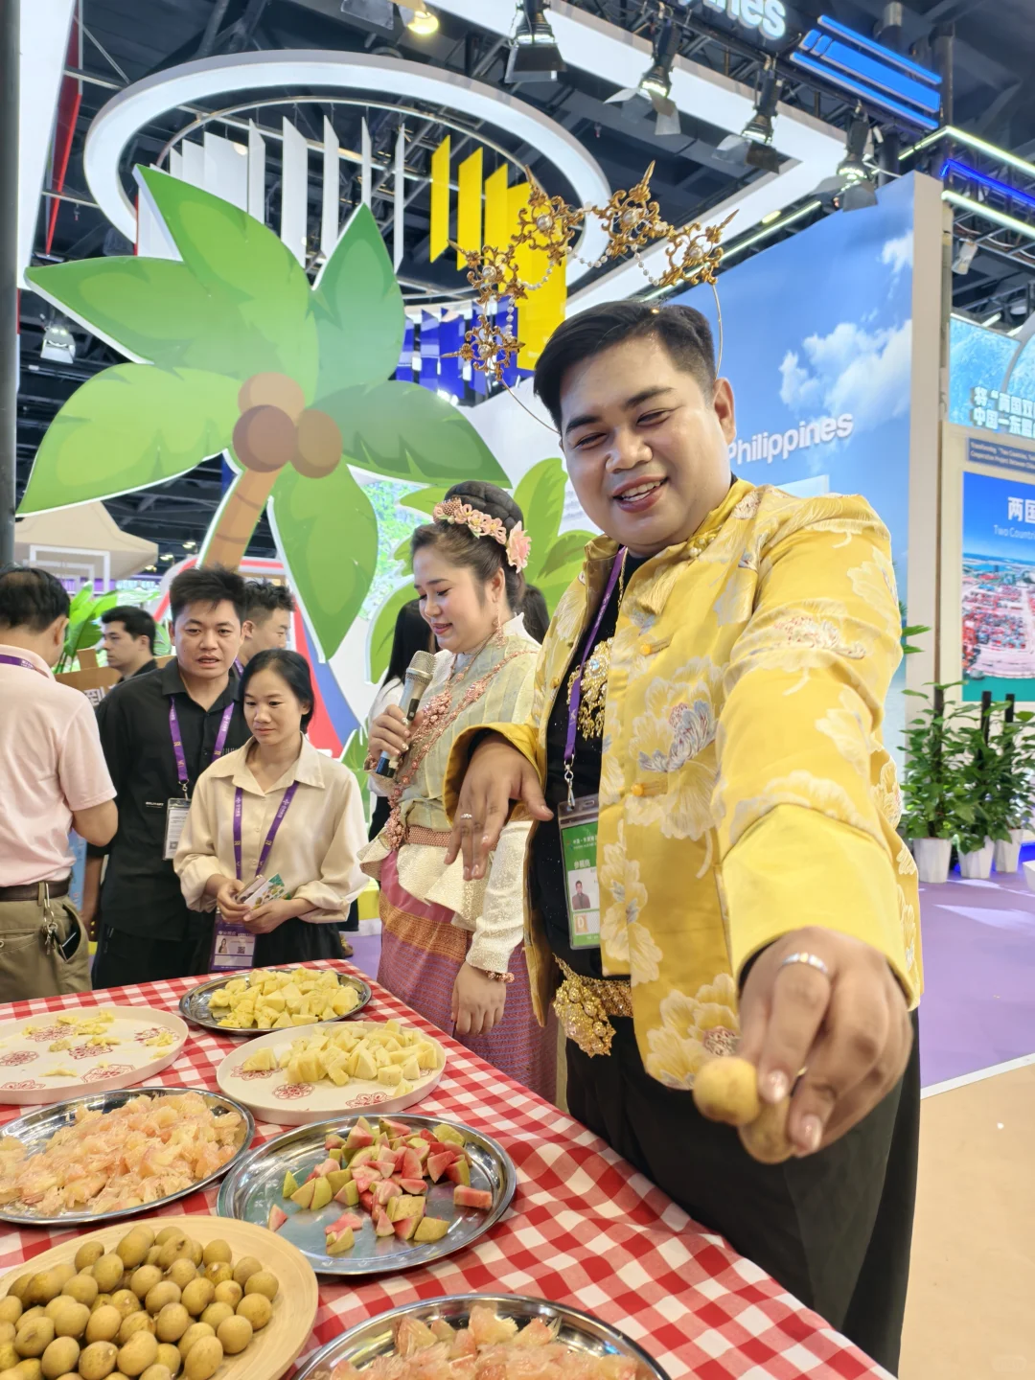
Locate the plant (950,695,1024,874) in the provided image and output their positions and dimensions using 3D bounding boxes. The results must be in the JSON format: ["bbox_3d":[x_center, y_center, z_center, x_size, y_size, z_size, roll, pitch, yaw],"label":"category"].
[{"bbox_3d":[3.394,0.684,6.720,0.430,1.340,0.430,0,1,-30],"label":"plant"}]

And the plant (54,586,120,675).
[{"bbox_3d":[-2.000,0.390,4.300,0.750,1.700,0.750,1,1,-18],"label":"plant"}]

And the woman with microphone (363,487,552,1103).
[{"bbox_3d":[-0.085,0.528,1.630,0.410,1.730,0.490,0,1,-30],"label":"woman with microphone"}]

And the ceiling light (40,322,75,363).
[{"bbox_3d":[-4.664,-3.537,9.300,0.370,0.420,0.370,0,1,-30],"label":"ceiling light"}]

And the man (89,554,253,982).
[{"bbox_3d":[-0.791,0.532,2.260,0.550,1.690,0.340,1,1,-20],"label":"man"}]

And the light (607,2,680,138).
[{"bbox_3d":[0.787,-3.844,5.700,0.380,0.720,0.420,0,1,-37],"label":"light"}]

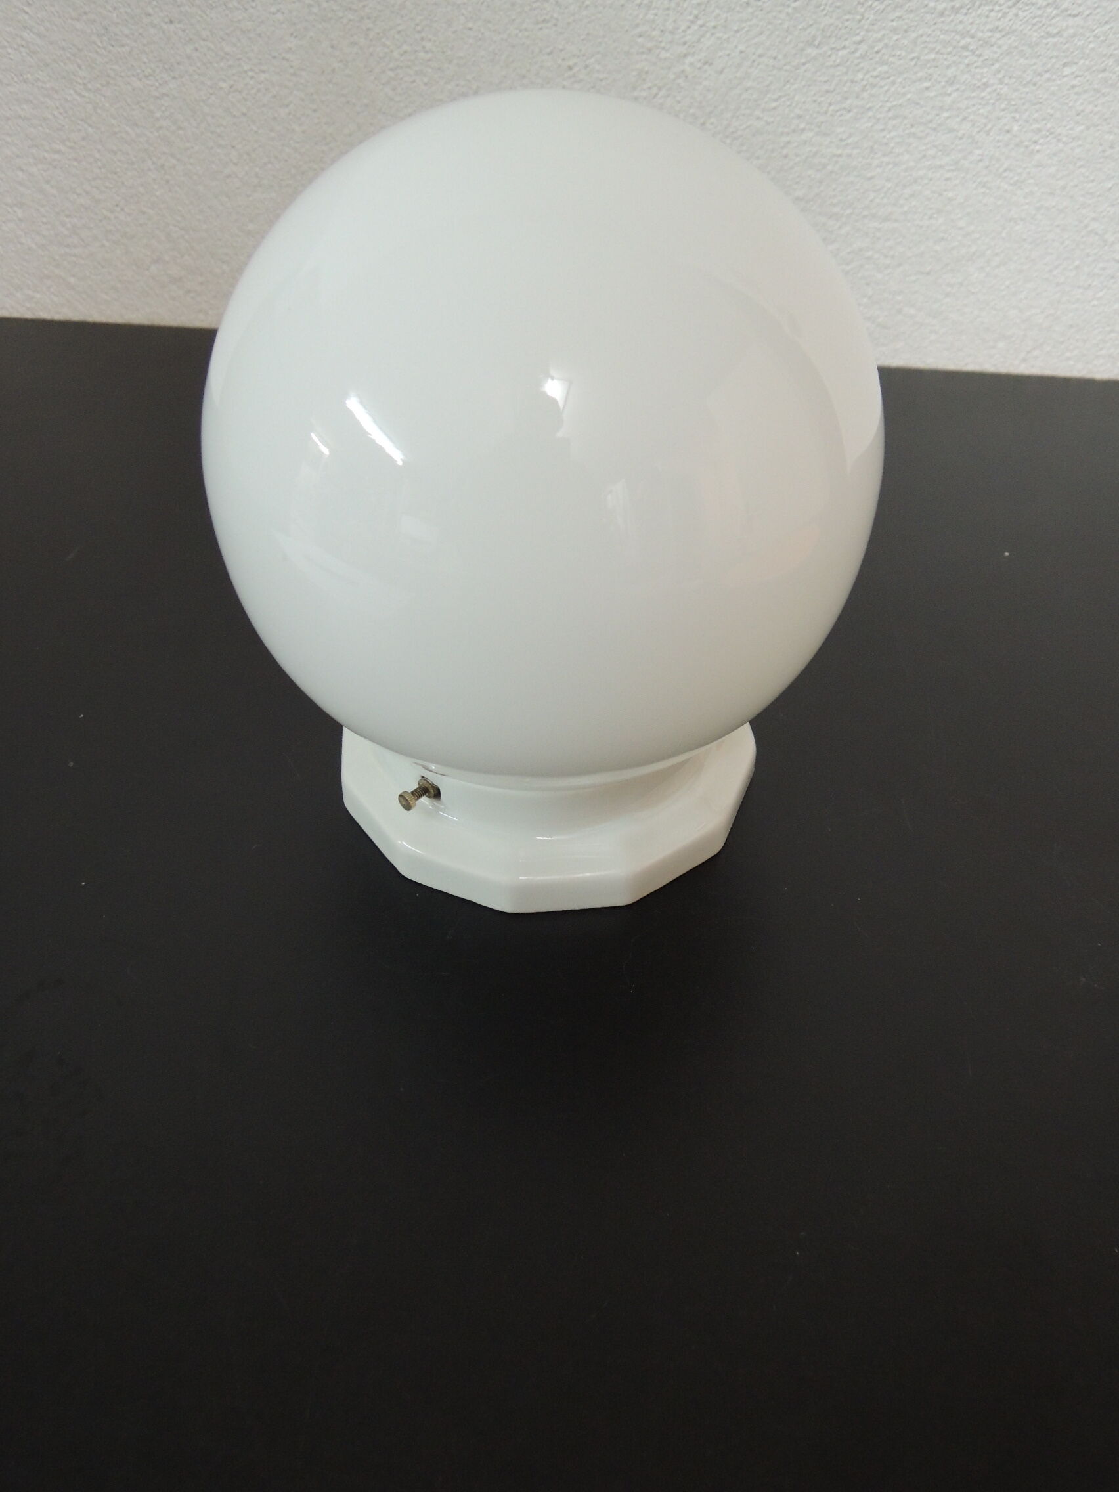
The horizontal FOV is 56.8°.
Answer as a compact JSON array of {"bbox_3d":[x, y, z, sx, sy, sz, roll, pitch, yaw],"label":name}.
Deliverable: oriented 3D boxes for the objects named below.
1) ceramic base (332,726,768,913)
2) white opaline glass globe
[{"bbox_3d":[-0.004,-0.014,0.387,0.157,0.046,0.157,-1,43,0],"label":"ceramic base"},{"bbox_3d":[-0.004,-0.078,0.328,0.200,0.219,0.200,-1,43,0],"label":"white opaline glass globe"}]

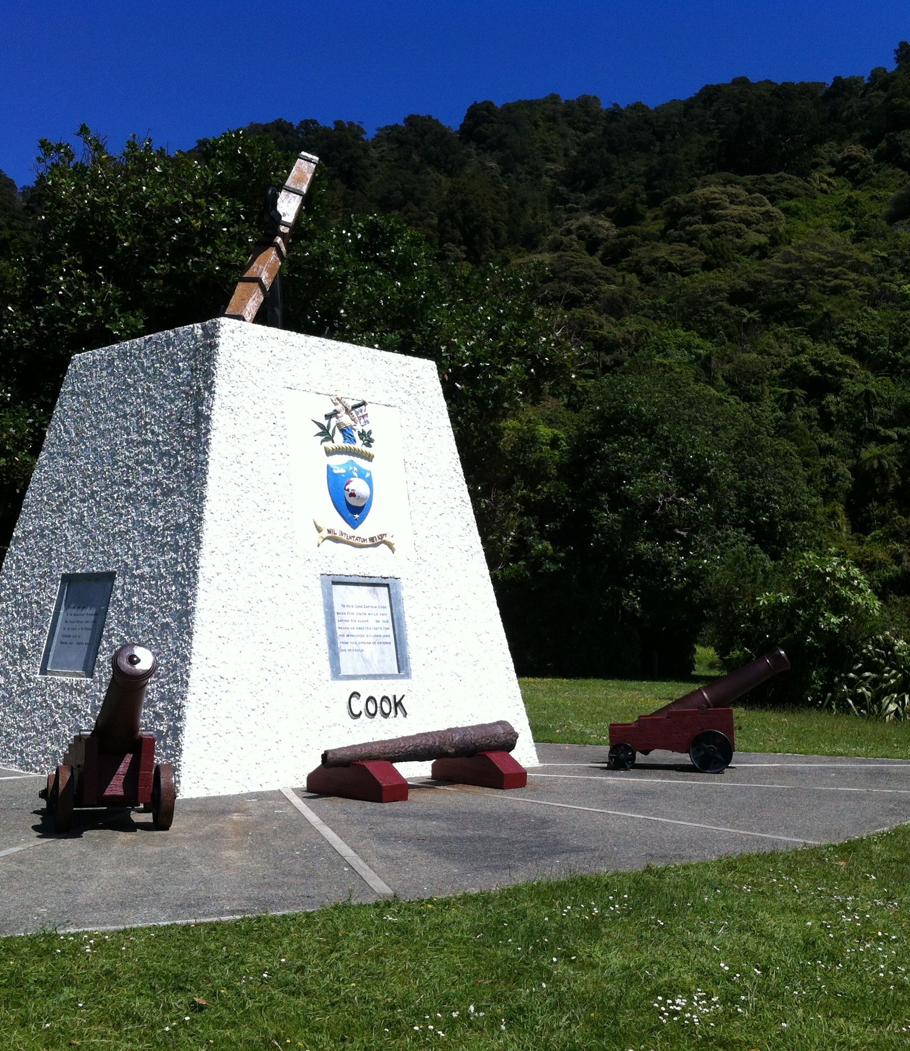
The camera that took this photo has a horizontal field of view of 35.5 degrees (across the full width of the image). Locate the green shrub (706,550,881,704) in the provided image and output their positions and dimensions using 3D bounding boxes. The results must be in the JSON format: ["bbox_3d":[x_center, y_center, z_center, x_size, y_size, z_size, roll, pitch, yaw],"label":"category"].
[{"bbox_3d":[6.697,2.054,28.040,3.500,3.100,3.000,0,-4,13],"label":"green shrub"}]

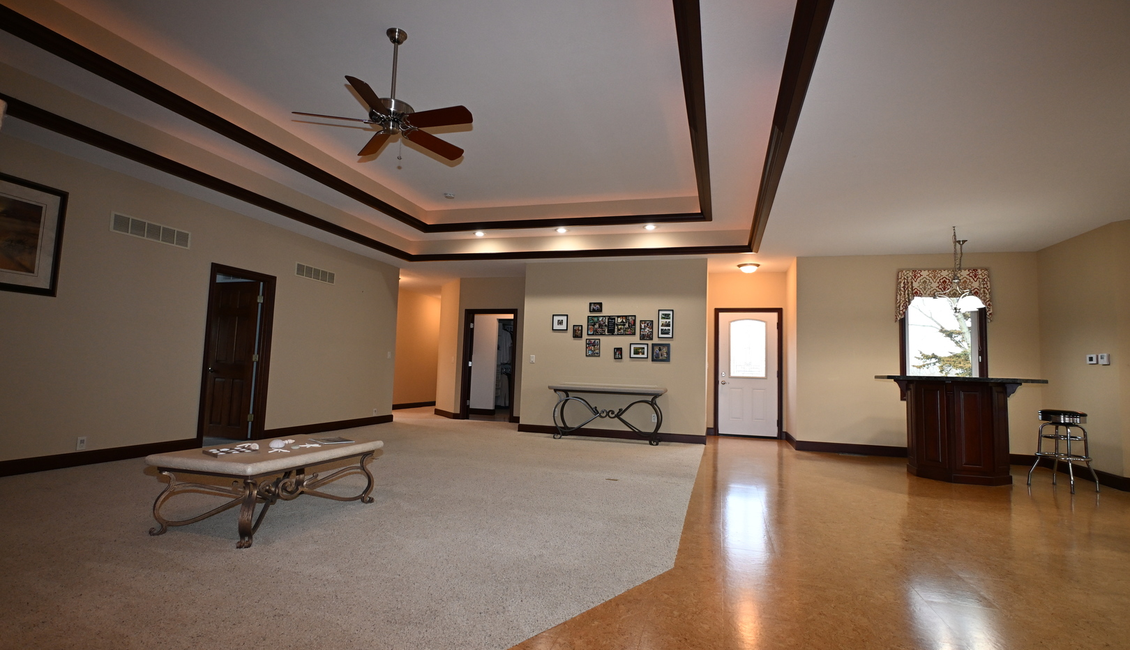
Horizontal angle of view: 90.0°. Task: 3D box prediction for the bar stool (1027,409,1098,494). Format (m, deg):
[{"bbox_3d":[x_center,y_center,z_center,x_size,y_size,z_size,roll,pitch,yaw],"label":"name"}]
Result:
[{"bbox_3d":[4.916,1.234,5.580,0.450,0.755,0.450,1,-5,15],"label":"bar stool"}]

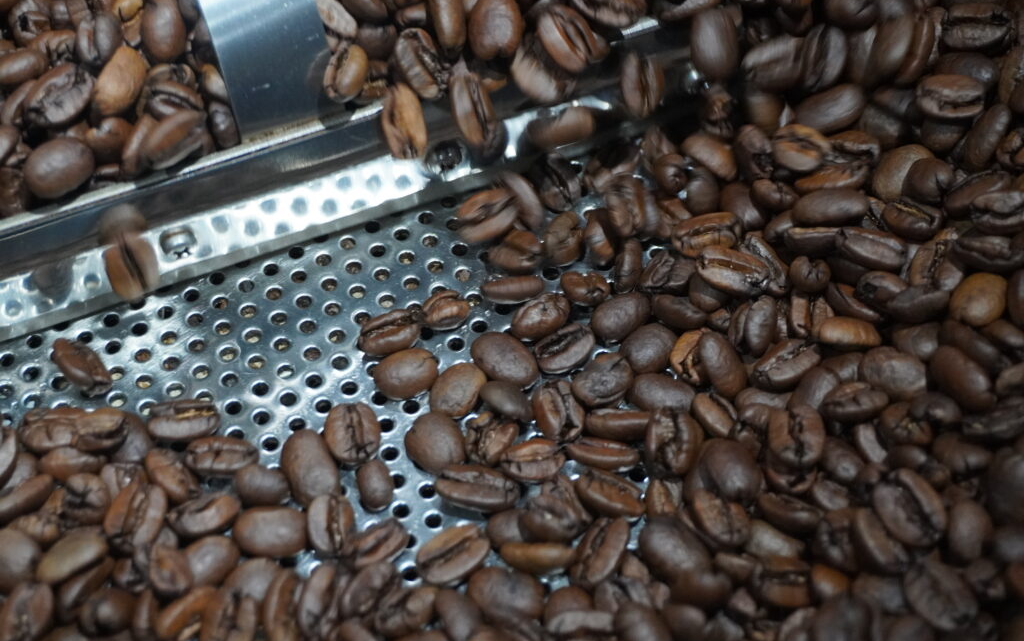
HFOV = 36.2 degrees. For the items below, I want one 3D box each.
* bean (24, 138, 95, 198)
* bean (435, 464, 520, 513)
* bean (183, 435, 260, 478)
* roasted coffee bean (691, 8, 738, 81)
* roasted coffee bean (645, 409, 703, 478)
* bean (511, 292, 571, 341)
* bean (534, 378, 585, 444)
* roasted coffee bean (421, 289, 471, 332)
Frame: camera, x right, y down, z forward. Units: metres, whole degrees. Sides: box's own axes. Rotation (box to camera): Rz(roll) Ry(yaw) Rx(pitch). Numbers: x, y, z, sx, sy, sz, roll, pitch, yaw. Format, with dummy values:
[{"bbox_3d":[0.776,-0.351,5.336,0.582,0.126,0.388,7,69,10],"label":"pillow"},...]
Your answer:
[{"bbox_3d":[-0.069,-0.023,0.238,0.011,0.006,0.009,-37,73,-12],"label":"bean"},{"bbox_3d":[-0.005,0.024,0.222,0.013,0.005,0.007,13,48,14],"label":"bean"},{"bbox_3d":[-0.042,0.019,0.227,0.011,0.004,0.006,5,55,5],"label":"bean"},{"bbox_3d":[0.033,-0.045,0.256,0.008,0.005,0.012,-6,99,3],"label":"roasted coffee bean"},{"bbox_3d":[0.024,0.019,0.235,0.009,0.005,0.011,0,70,0],"label":"roasted coffee bean"},{"bbox_3d":[0.004,-0.001,0.240,0.011,0.005,0.007,-39,63,-23],"label":"bean"},{"bbox_3d":[0.007,0.014,0.239,0.008,0.006,0.010,-3,71,-35],"label":"bean"},{"bbox_3d":[-0.010,-0.002,0.242,0.009,0.004,0.006,-24,49,-21],"label":"roasted coffee bean"}]

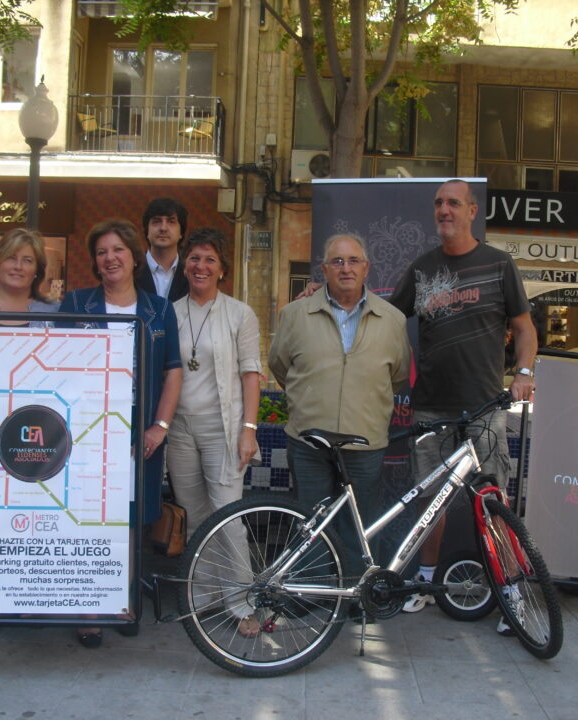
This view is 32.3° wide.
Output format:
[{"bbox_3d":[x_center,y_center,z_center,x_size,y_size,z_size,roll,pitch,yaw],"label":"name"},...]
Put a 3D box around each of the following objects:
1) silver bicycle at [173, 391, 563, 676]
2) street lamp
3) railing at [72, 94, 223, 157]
[{"bbox_3d":[0.330,0.641,3.801,1.500,1.050,0.620,2,2,-17],"label":"silver bicycle"},{"bbox_3d":[-2.820,-1.171,11.069,0.440,3.912,0.440,2,2,0],"label":"street lamp"},{"bbox_3d":[-2.454,-4.044,17.518,2.694,1.010,0.700,2,2,6],"label":"railing"}]

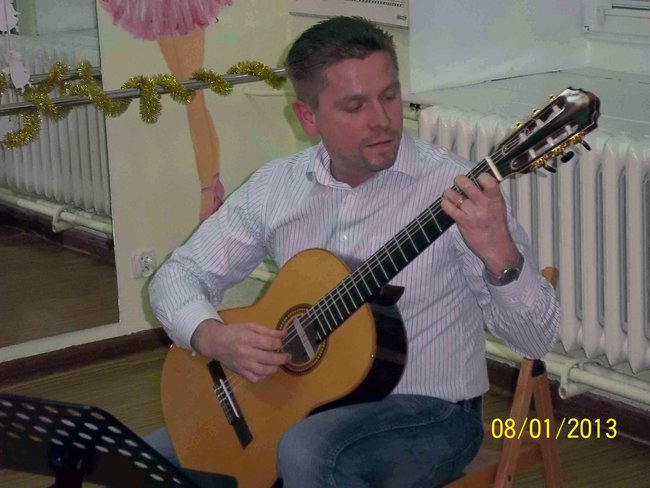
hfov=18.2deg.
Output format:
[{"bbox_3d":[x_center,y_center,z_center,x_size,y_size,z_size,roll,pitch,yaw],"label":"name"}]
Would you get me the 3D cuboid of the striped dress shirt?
[{"bbox_3d":[0.040,0.066,3.720,0.770,0.520,0.430,2,14,20],"label":"striped dress shirt"}]

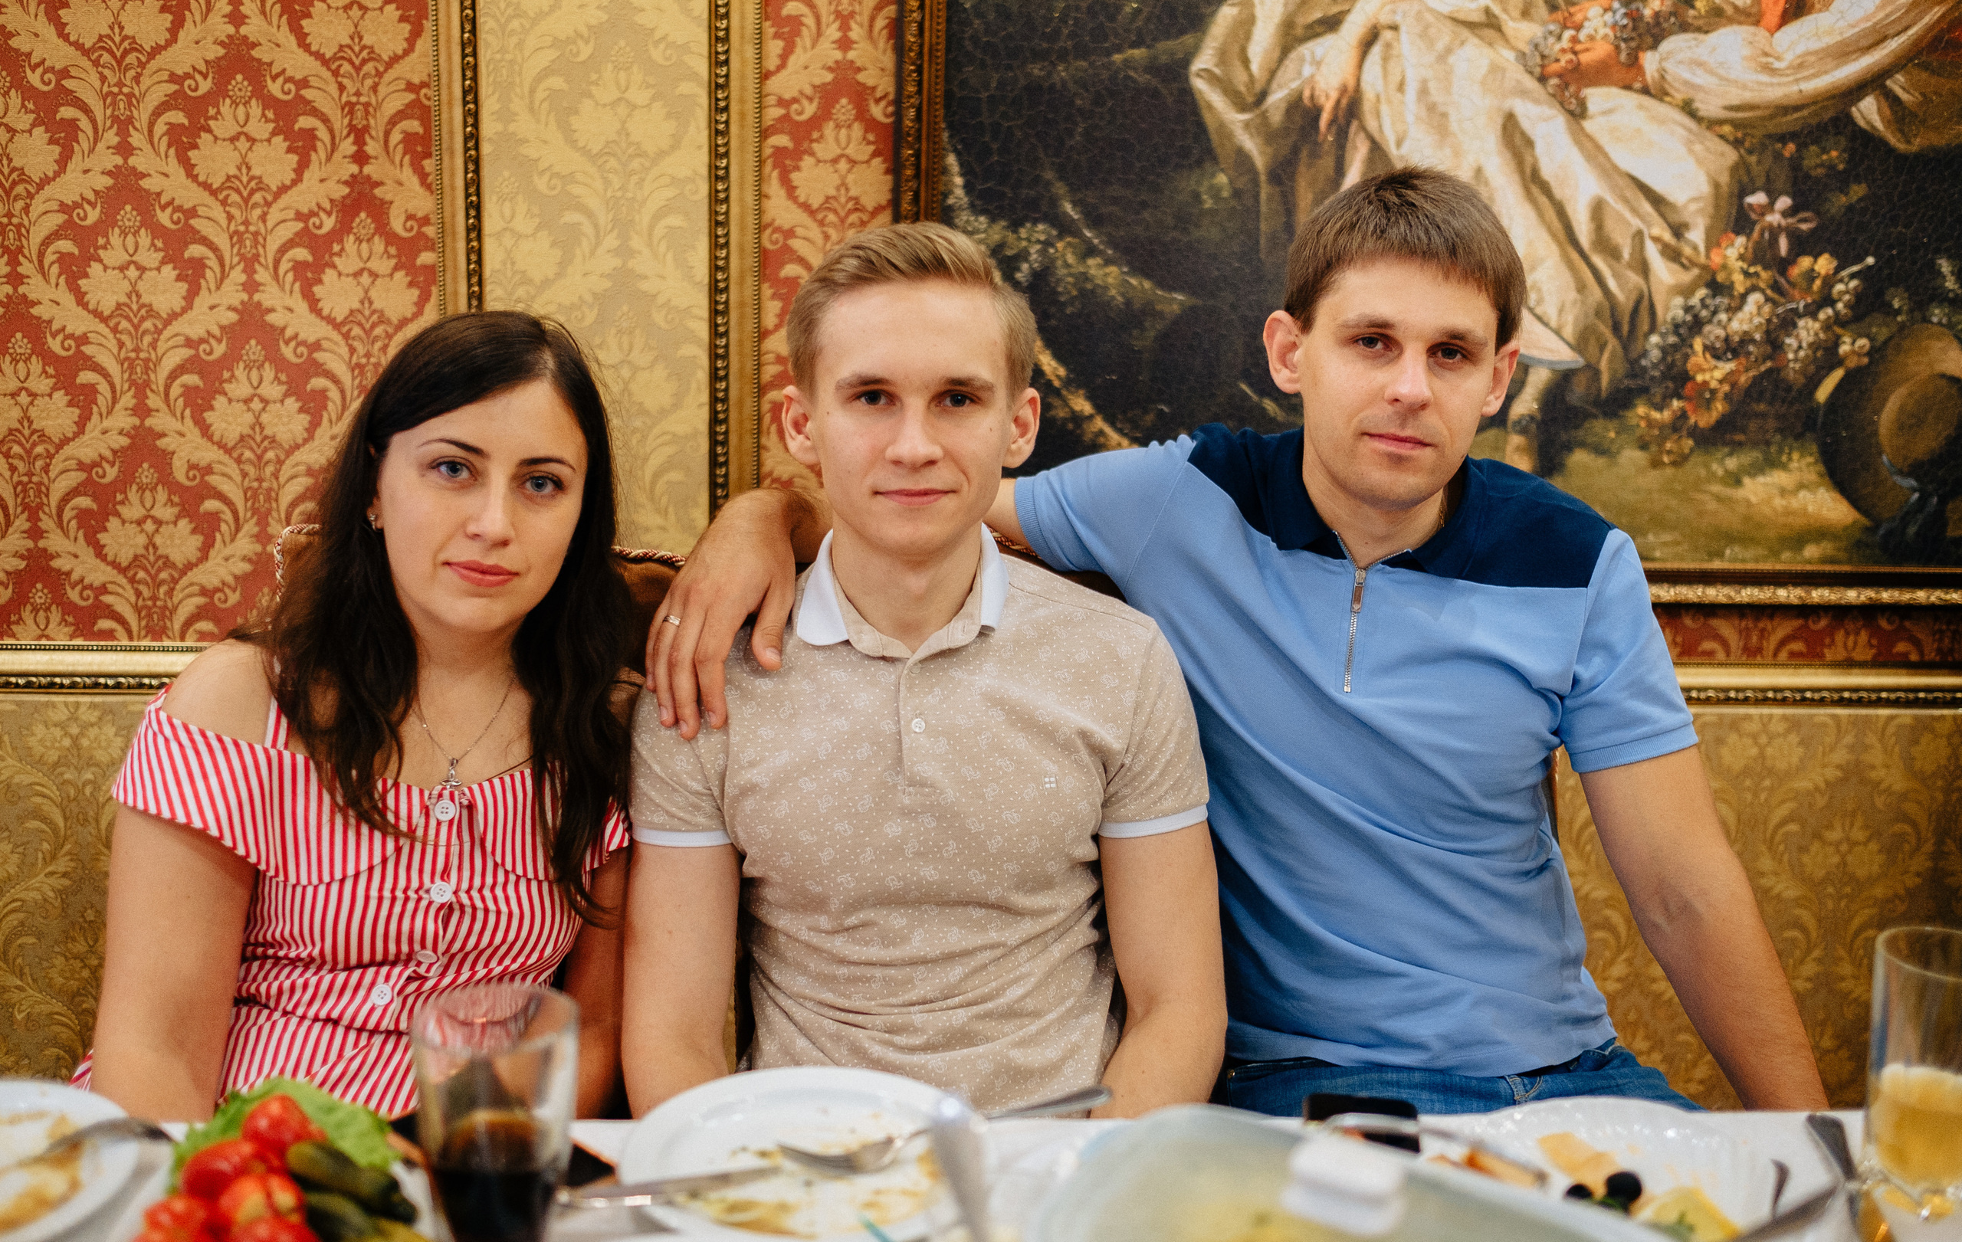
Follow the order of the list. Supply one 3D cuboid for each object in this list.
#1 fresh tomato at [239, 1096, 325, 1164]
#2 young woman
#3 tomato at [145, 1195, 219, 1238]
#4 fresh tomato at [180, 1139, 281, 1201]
[{"bbox_3d":[-0.415,0.304,1.135,0.051,0.045,0.050,1,10,0],"label":"fresh tomato"},{"bbox_3d":[-0.430,0.437,1.363,0.470,1.290,0.720,-1,11,-14],"label":"young woman"},{"bbox_3d":[-0.433,0.328,1.040,0.049,0.043,0.048,1,10,0],"label":"tomato"},{"bbox_3d":[-0.427,0.315,1.085,0.054,0.046,0.052,1,10,0],"label":"fresh tomato"}]

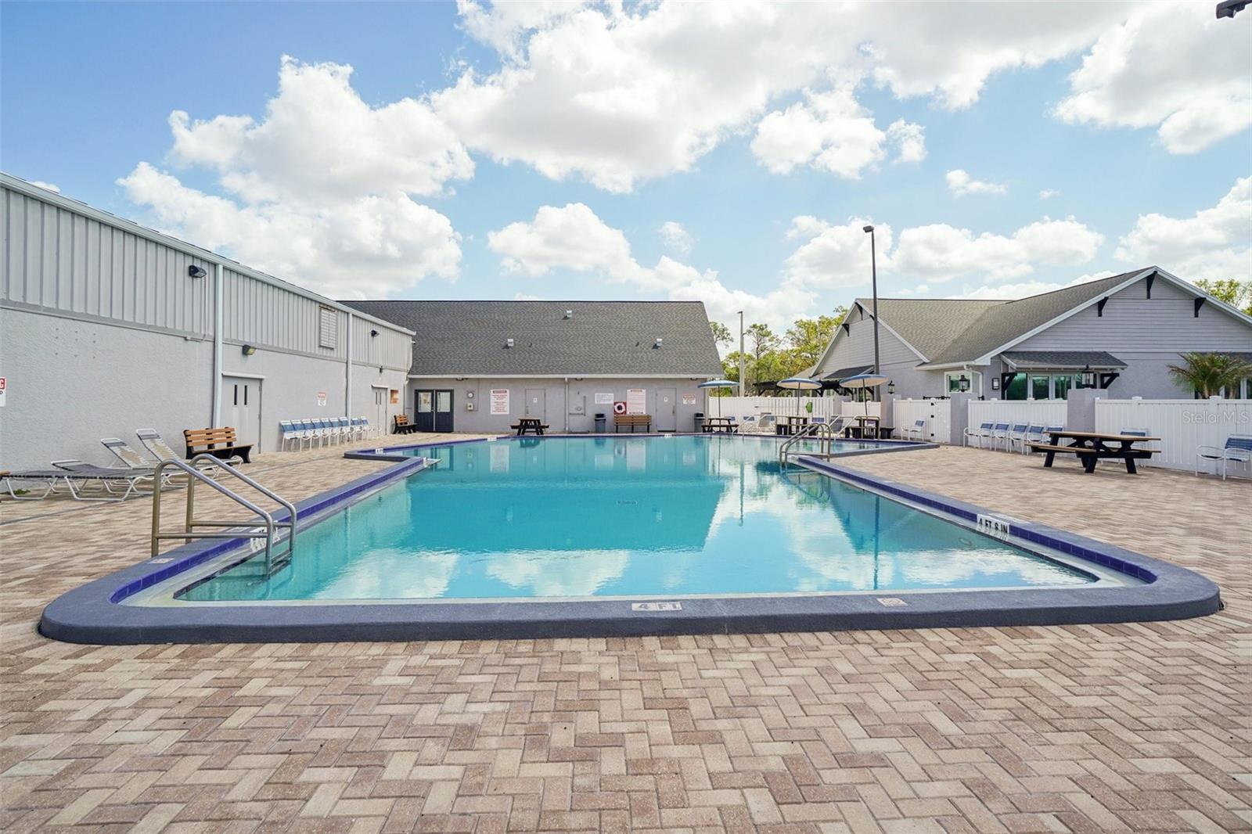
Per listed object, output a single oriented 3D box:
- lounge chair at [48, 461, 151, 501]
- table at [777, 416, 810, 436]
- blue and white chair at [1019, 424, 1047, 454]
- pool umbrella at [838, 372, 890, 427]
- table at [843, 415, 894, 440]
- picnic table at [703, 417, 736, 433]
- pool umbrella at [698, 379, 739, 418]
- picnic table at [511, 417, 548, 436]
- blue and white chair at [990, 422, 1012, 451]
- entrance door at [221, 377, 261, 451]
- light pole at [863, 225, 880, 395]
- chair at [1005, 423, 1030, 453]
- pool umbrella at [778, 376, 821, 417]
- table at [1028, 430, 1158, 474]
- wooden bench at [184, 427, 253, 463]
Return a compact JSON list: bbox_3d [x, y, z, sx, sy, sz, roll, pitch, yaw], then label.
[{"bbox_3d":[-7.900,0.973,9.474,1.900,0.450,0.680,0,1,-1],"label":"lounge chair"},{"bbox_3d":[7.818,0.456,28.500,1.850,0.760,1.850,0,1,0],"label":"table"},{"bbox_3d":[10.980,0.597,17.077,0.680,0.860,0.600,0,1,-3],"label":"blue and white chair"},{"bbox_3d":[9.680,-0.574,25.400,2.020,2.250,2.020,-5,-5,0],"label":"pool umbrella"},{"bbox_3d":[9.720,0.475,25.166,1.880,0.750,1.880,-1,2,-42],"label":"table"},{"bbox_3d":[4.555,0.414,30.200,1.800,0.760,1.800,0,1,0],"label":"picnic table"},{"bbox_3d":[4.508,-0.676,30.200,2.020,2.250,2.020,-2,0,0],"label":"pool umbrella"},{"bbox_3d":[-4.210,0.427,27.816,1.500,0.730,1.830,0,1,-3],"label":"picnic table"},{"bbox_3d":[10.920,0.563,18.637,0.680,0.860,0.600,0,1,-3],"label":"blue and white chair"},{"bbox_3d":[-10.070,0.011,16.424,0.100,2.060,1.880,0,1,-3],"label":"entrance door"},{"bbox_3d":[11.290,-3.958,28.700,0.580,9.580,0.350,-2,1,-22],"label":"light pole"},{"bbox_3d":[10.950,0.581,17.797,0.680,0.860,0.600,0,1,-3],"label":"chair"},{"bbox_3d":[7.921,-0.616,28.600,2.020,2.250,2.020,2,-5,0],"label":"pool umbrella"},{"bbox_3d":[9.740,0.743,12.930,1.690,0.770,2.300,0,1,-2],"label":"table"},{"bbox_3d":[-9.100,0.686,14.118,0.620,0.810,1.620,0,1,-3],"label":"wooden bench"}]

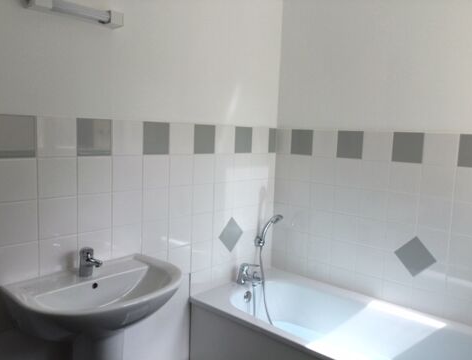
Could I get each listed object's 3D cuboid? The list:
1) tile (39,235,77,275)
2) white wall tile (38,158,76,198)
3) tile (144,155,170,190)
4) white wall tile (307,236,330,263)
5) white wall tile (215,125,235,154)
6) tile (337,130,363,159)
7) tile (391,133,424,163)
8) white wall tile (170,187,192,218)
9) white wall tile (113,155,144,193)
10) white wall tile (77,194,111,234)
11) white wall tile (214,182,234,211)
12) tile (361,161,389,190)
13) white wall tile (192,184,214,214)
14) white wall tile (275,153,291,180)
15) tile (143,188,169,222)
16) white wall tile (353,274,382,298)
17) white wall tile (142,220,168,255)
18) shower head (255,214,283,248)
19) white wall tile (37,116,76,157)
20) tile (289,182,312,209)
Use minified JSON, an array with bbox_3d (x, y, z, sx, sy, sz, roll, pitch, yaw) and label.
[{"bbox_3d":[-0.686,0.290,1.663,0.010,0.150,0.150,7,8,41],"label":"tile"},{"bbox_3d":[-0.681,-0.011,1.645,0.010,0.151,0.151,8,9,42],"label":"white wall tile"},{"bbox_3d":[-0.366,-0.035,1.957,0.010,0.149,0.150,7,8,41],"label":"tile"},{"bbox_3d":[0.480,0.399,2.483,0.149,0.149,0.010,7,8,41],"label":"white wall tile"},{"bbox_3d":[-0.061,-0.218,2.306,0.010,0.151,0.151,8,9,42],"label":"white wall tile"},{"bbox_3d":[0.617,-0.187,2.307,0.149,0.147,0.008,7,8,41],"label":"tile"},{"bbox_3d":[0.843,-0.160,2.111,0.151,0.151,0.010,8,9,42],"label":"tile"},{"bbox_3d":[-0.271,0.102,2.080,0.010,0.150,0.150,8,8,41],"label":"white wall tile"},{"bbox_3d":[-0.467,-0.027,1.844,0.010,0.149,0.150,7,8,41],"label":"white wall tile"},{"bbox_3d":[-0.579,0.130,1.760,0.010,0.150,0.150,7,8,41],"label":"white wall tile"},{"bbox_3d":[-0.067,0.089,2.312,0.010,0.149,0.150,7,8,41],"label":"white wall tile"},{"bbox_3d":[0.721,-0.022,2.210,0.150,0.149,0.010,7,8,41],"label":"tile"},{"bbox_3d":[-0.173,0.097,2.211,0.010,0.150,0.150,7,8,41],"label":"white wall tile"},{"bbox_3d":[0.283,-0.081,2.623,0.104,0.149,0.010,7,8,41],"label":"white wall tile"},{"bbox_3d":[-0.370,0.114,1.974,0.008,0.149,0.149,7,8,41],"label":"tile"},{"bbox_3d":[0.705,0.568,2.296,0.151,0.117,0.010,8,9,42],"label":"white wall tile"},{"bbox_3d":[-0.377,0.262,1.984,0.010,0.150,0.150,8,8,41],"label":"white wall tile"},{"bbox_3d":[0.202,0.299,2.519,0.165,0.220,0.068,8,8,41],"label":"shower head"},{"bbox_3d":[-0.664,-0.159,1.602,0.010,0.149,0.150,7,8,41],"label":"white wall tile"},{"bbox_3d":[0.373,0.078,2.535,0.150,0.150,0.010,8,8,41],"label":"tile"}]

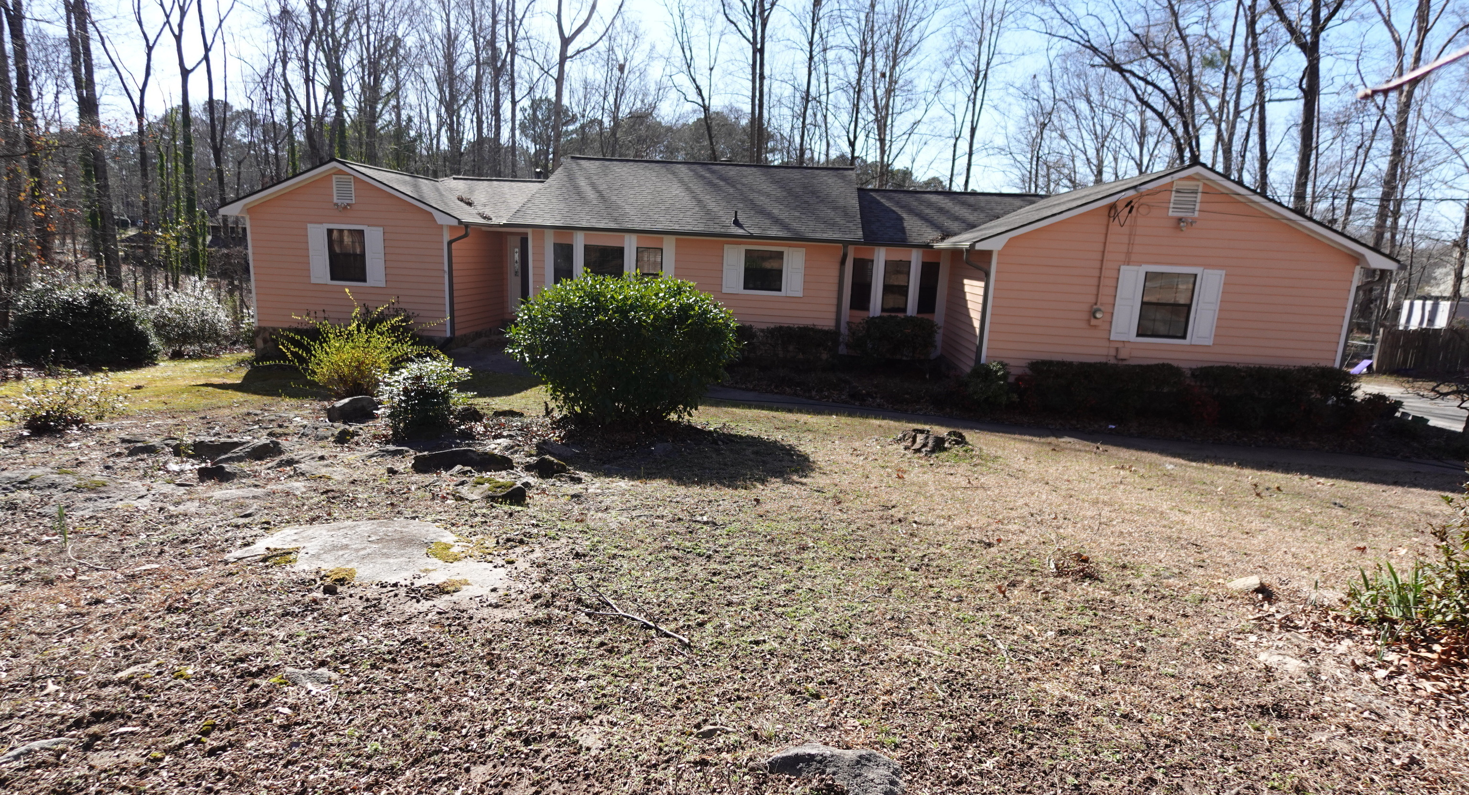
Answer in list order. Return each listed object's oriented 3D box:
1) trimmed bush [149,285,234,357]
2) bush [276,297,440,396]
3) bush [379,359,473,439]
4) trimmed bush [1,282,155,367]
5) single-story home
[{"bbox_3d":[-13.426,-1.915,18.179,1.692,1.725,1.608,-6,14,-36],"label":"trimmed bush"},{"bbox_3d":[-6.256,-0.851,12.286,2.433,1.629,2.190,-3,13,-27],"label":"bush"},{"bbox_3d":[-3.794,-0.024,9.071,1.070,0.926,1.017,-2,12,-23],"label":"bush"},{"bbox_3d":[-14.089,-1.693,15.943,2.499,1.680,2.249,-7,15,-41],"label":"trimmed bush"},{"bbox_3d":[0.364,-4.032,21.198,25.500,5.740,12.600,4,11,6],"label":"single-story home"}]

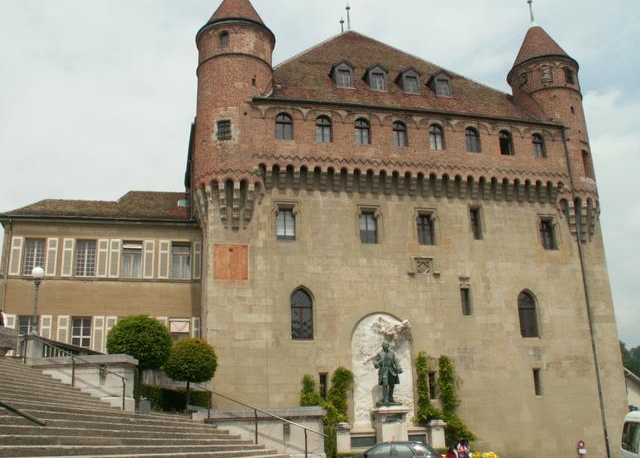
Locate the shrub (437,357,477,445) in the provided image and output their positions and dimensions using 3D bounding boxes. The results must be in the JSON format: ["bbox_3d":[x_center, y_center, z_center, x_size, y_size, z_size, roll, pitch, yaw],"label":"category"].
[{"bbox_3d":[6.649,8.443,32.179,1.705,4.179,0.800,2,-16,-14],"label":"shrub"}]

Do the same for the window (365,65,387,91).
[{"bbox_3d":[3.022,-8.007,35.782,1.050,1.620,1.200,2,-19,-13],"label":"window"}]

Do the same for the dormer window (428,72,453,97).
[{"bbox_3d":[7.492,-8.791,40.718,1.289,1.789,1.300,2,-16,-14],"label":"dormer window"}]

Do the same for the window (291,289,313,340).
[{"bbox_3d":[-0.887,4.174,31.982,1.125,2.599,0.300,2,-16,-16],"label":"window"}]

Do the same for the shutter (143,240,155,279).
[{"bbox_3d":[-9.158,1.621,34.693,0.554,2.072,0.060,2,-16,-14],"label":"shutter"}]

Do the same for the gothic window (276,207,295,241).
[{"bbox_3d":[-1.745,-0.249,32.996,0.967,1.831,0.300,2,-16,-16],"label":"gothic window"}]

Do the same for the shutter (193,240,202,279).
[{"bbox_3d":[-6.223,1.589,32.808,0.474,1.972,0.060,2,-16,-13],"label":"shutter"}]

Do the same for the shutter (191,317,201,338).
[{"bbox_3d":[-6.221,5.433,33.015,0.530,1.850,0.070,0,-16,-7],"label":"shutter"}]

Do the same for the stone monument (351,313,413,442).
[{"bbox_3d":[3.253,7.677,31.378,3.315,7.552,1.600,2,-16,-16],"label":"stone monument"}]

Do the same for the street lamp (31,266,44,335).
[{"bbox_3d":[-9.502,2.410,21.729,0.410,2.319,0.410,-2,-15,0],"label":"street lamp"}]

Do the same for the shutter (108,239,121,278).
[{"bbox_3d":[-10.591,1.512,33.433,0.550,2.066,0.060,2,-19,-12],"label":"shutter"}]

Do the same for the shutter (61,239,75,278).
[{"bbox_3d":[-13.133,1.493,33.681,0.536,2.008,0.060,2,-16,-14],"label":"shutter"}]

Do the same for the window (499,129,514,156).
[{"bbox_3d":[10.782,-4.999,37.358,0.940,1.634,0.250,2,-16,-16],"label":"window"}]

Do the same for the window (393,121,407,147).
[{"bbox_3d":[4.226,-4.993,34.436,0.830,1.519,0.300,2,-16,-15],"label":"window"}]

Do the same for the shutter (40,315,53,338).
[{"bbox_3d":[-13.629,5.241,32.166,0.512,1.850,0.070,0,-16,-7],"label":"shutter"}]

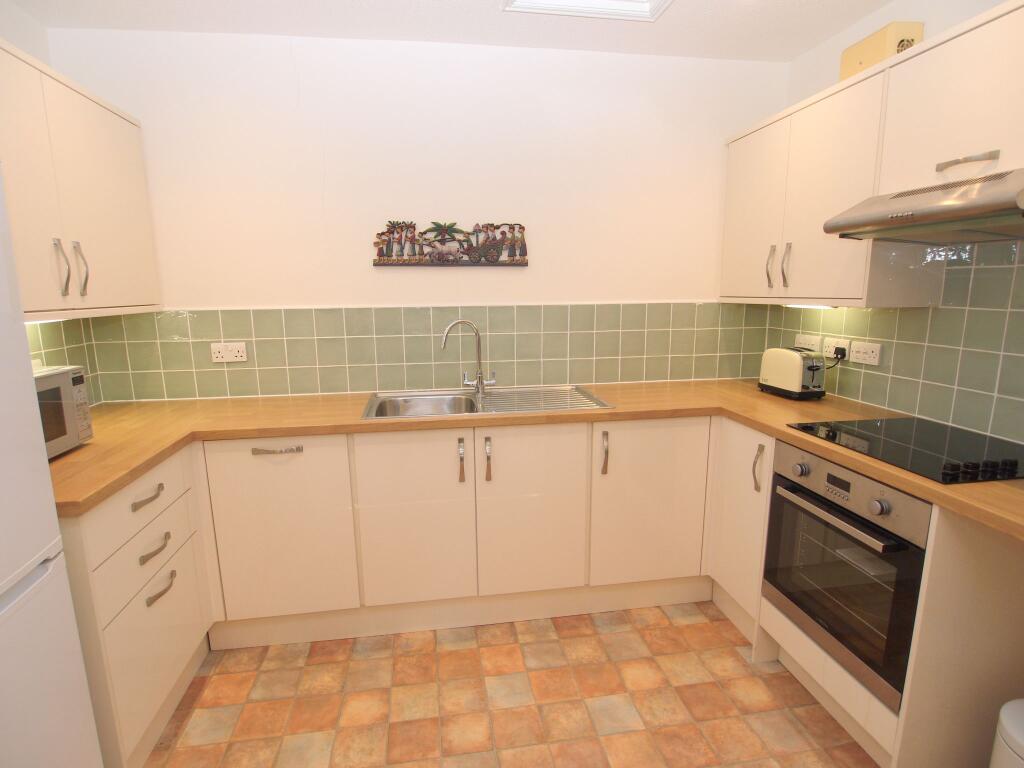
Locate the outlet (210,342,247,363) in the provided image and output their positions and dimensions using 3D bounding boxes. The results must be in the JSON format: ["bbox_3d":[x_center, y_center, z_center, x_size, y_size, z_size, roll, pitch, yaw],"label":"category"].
[{"bbox_3d":[-1.266,-0.143,2.384,0.146,0.086,0.012,-2,10,-8],"label":"outlet"}]

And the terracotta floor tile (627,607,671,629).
[{"bbox_3d":[0.573,0.990,2.248,0.155,0.010,0.154,-2,10,-9],"label":"terracotta floor tile"}]

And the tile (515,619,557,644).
[{"bbox_3d":[0.103,1.037,2.231,0.163,0.010,0.148,-2,11,-9],"label":"tile"}]

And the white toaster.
[{"bbox_3d":[1.233,-0.053,2.351,0.148,0.197,0.258,-3,10,-15],"label":"white toaster"}]

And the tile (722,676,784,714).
[{"bbox_3d":[0.829,1.089,1.858,0.157,0.010,0.156,-2,10,-9],"label":"tile"}]

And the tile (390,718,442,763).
[{"bbox_3d":[-0.309,1.132,1.687,0.157,0.010,0.156,-2,10,-9],"label":"tile"}]

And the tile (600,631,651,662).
[{"bbox_3d":[0.454,1.046,2.126,0.157,0.010,0.156,-2,10,-9],"label":"tile"}]

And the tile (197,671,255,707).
[{"bbox_3d":[-1.012,1.091,1.901,0.160,0.010,0.160,-2,10,-9],"label":"tile"}]

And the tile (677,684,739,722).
[{"bbox_3d":[0.665,1.093,1.826,0.158,0.010,0.154,-2,10,-8],"label":"tile"}]

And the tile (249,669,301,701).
[{"bbox_3d":[-0.856,1.099,1.938,0.164,0.010,0.156,-2,11,-9],"label":"tile"}]

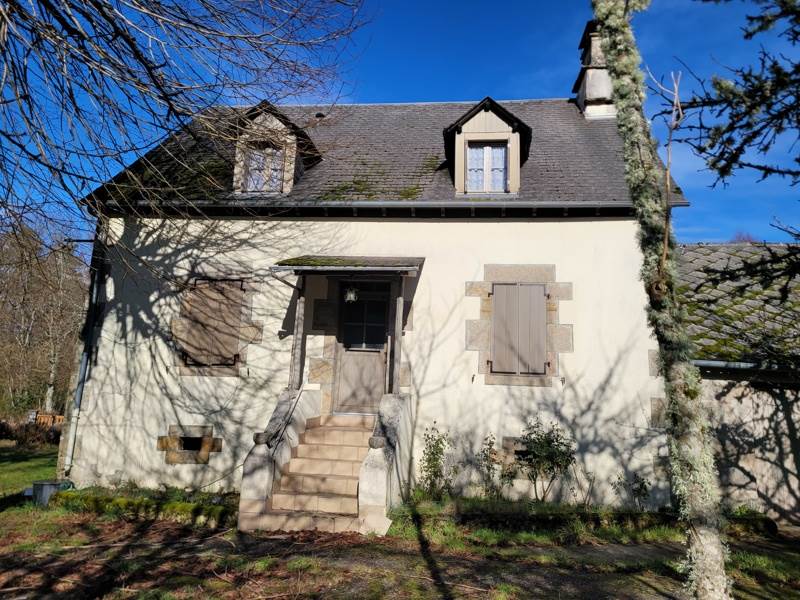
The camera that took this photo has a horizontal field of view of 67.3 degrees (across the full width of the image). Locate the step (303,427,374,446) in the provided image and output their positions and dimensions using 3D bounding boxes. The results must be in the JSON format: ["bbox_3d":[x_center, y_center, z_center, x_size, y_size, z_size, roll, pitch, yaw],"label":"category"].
[{"bbox_3d":[-0.820,1.985,8.655,1.073,0.177,0.332,1,-11,6],"label":"step"}]

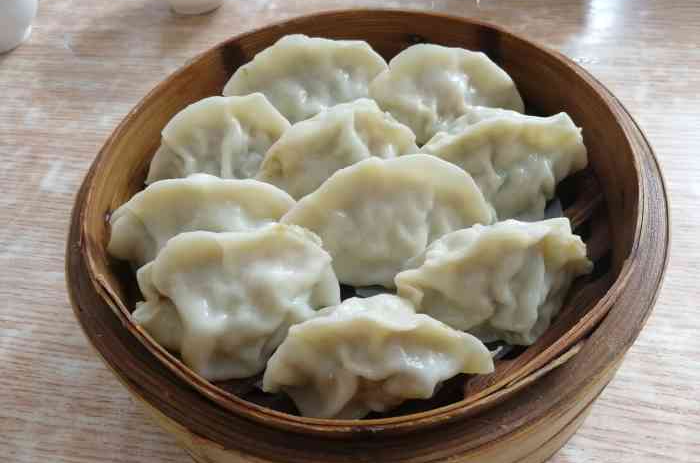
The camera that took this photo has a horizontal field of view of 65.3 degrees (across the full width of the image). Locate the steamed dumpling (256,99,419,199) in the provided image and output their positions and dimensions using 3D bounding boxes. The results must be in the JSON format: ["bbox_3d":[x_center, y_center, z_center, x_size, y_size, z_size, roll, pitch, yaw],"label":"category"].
[{"bbox_3d":[-0.005,-0.035,0.248,0.075,0.041,0.044,-11,54,-4],"label":"steamed dumpling"}]

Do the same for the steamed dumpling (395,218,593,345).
[{"bbox_3d":[0.053,0.018,0.205,0.074,0.042,0.046,-6,53,-1],"label":"steamed dumpling"}]

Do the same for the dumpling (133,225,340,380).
[{"bbox_3d":[-0.042,0.025,0.204,0.078,0.044,0.051,0,54,4],"label":"dumpling"}]

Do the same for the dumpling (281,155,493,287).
[{"bbox_3d":[0.015,-0.006,0.224,0.087,0.044,0.048,-1,54,3],"label":"dumpling"}]

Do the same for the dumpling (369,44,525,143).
[{"bbox_3d":[0.046,-0.067,0.268,0.077,0.041,0.044,13,55,13],"label":"dumpling"}]

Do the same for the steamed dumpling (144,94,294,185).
[{"bbox_3d":[-0.059,-0.040,0.255,0.070,0.041,0.044,-18,54,-9],"label":"steamed dumpling"}]

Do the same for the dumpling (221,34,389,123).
[{"bbox_3d":[-0.021,-0.077,0.280,0.085,0.041,0.044,-9,53,-3],"label":"dumpling"}]

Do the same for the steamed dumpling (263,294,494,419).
[{"bbox_3d":[0.009,0.042,0.190,0.079,0.041,0.045,-4,53,1],"label":"steamed dumpling"}]

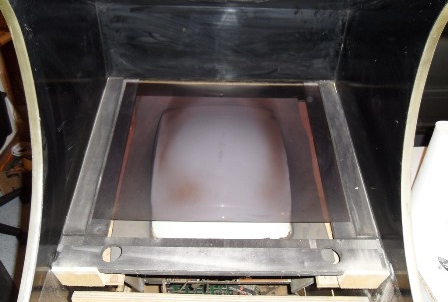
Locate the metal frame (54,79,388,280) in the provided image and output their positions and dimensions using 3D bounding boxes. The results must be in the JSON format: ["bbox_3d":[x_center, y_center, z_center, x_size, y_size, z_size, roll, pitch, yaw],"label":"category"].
[{"bbox_3d":[-0.004,0.022,0.822,0.605,0.045,0.510,1,52,-1],"label":"metal frame"}]

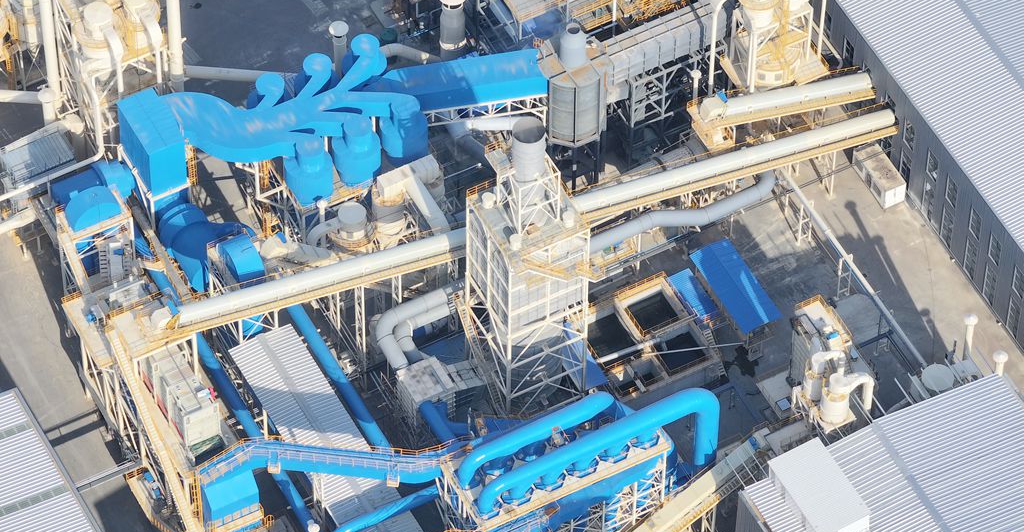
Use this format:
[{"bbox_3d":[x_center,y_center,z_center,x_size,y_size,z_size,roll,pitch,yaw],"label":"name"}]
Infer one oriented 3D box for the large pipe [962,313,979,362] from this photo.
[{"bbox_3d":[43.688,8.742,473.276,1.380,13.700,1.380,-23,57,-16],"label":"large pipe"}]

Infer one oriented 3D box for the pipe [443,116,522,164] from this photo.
[{"bbox_3d":[-2.176,-13.609,496.567,7.144,1.600,5.184,-23,57,-16],"label":"pipe"}]

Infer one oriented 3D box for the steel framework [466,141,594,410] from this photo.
[{"bbox_3d":[1.357,1.137,462.964,8.420,32.770,8.960,-23,58,-16],"label":"steel framework"}]

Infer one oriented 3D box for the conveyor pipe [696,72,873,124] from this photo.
[{"bbox_3d":[27.043,-16.610,482.107,20.700,1.800,1.800,-12,53,-31],"label":"conveyor pipe"}]

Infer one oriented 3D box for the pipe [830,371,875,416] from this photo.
[{"bbox_3d":[32.163,12.930,466.277,4.472,8.300,1.750,-8,54,-6],"label":"pipe"}]

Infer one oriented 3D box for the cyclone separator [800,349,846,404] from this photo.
[{"bbox_3d":[29.263,9.951,461.974,4.200,6.600,2.300,-23,58,-16],"label":"cyclone separator"}]

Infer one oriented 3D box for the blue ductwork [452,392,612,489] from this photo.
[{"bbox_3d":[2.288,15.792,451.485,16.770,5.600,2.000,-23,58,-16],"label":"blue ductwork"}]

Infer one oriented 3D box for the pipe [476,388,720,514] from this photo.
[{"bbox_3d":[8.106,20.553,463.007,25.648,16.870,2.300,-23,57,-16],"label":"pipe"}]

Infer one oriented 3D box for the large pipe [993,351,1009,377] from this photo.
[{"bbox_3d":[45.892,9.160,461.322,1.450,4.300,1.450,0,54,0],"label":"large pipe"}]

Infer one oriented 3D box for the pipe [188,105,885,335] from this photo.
[{"bbox_3d":[3.274,-4.655,469.459,79.900,1.800,1.800,-16,55,-27],"label":"pipe"}]

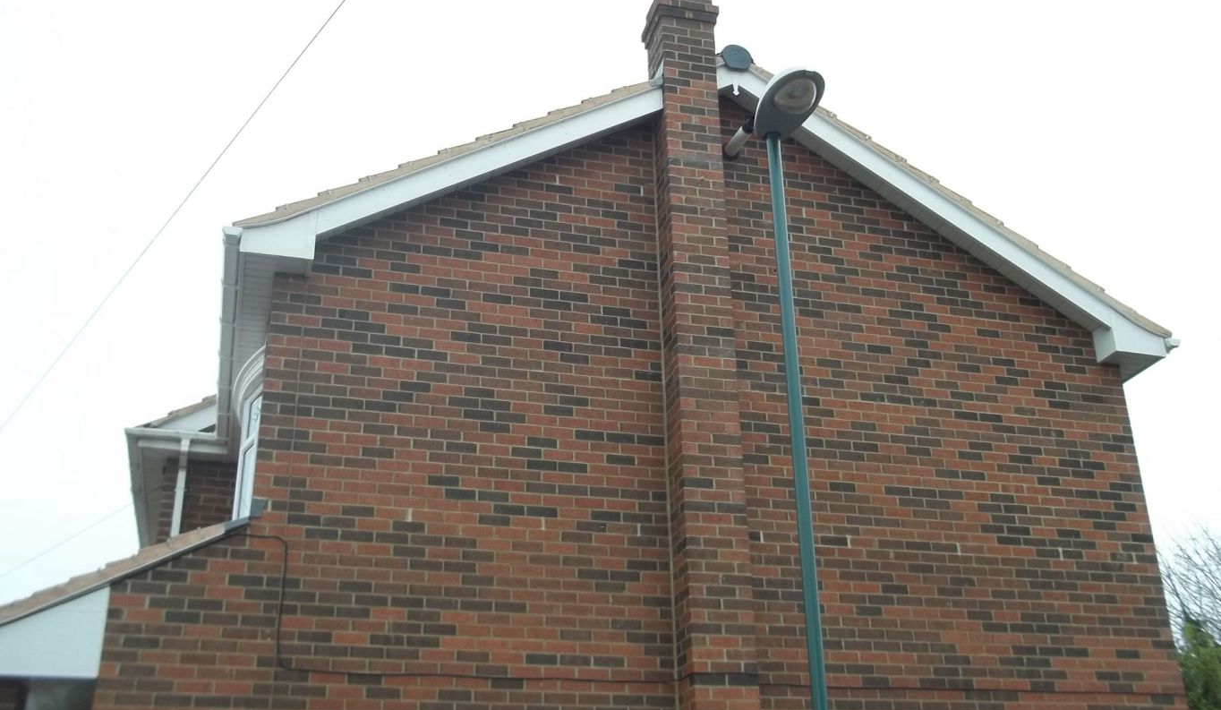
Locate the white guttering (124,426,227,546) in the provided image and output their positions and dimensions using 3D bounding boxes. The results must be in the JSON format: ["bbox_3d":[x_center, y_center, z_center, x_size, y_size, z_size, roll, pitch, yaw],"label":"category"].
[{"bbox_3d":[-4.736,1.611,13.941,0.960,0.230,4.470,6,-24,-16],"label":"white guttering"}]

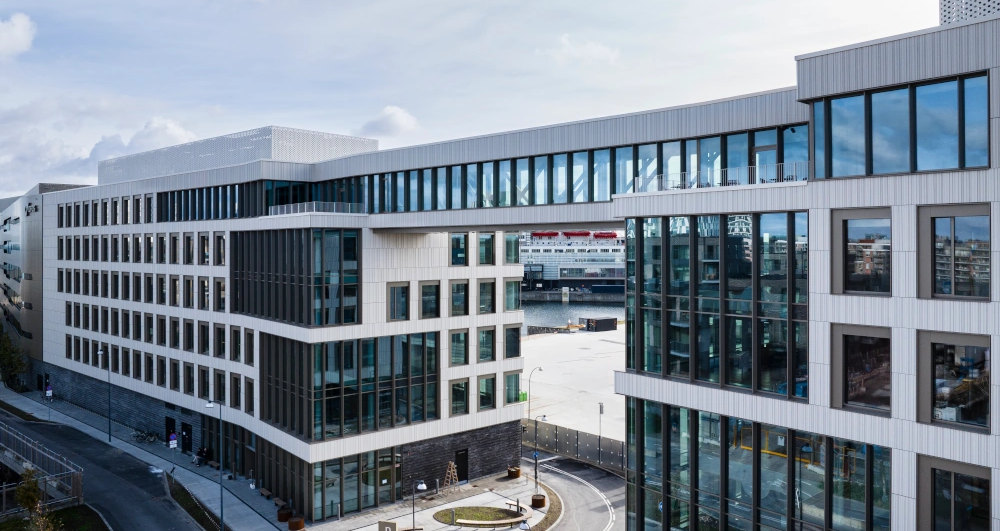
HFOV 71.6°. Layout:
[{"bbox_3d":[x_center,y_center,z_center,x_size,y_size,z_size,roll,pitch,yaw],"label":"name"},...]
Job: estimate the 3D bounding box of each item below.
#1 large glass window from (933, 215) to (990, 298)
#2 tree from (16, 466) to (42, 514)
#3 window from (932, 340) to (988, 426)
[{"bbox_3d":[13.445,-0.264,20.258,0.160,2.354,1.474,-1,1,-41],"label":"large glass window"},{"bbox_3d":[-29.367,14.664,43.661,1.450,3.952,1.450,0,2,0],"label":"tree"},{"bbox_3d":[13.473,3.480,20.299,0.160,2.309,1.477,-1,1,-41],"label":"window"}]

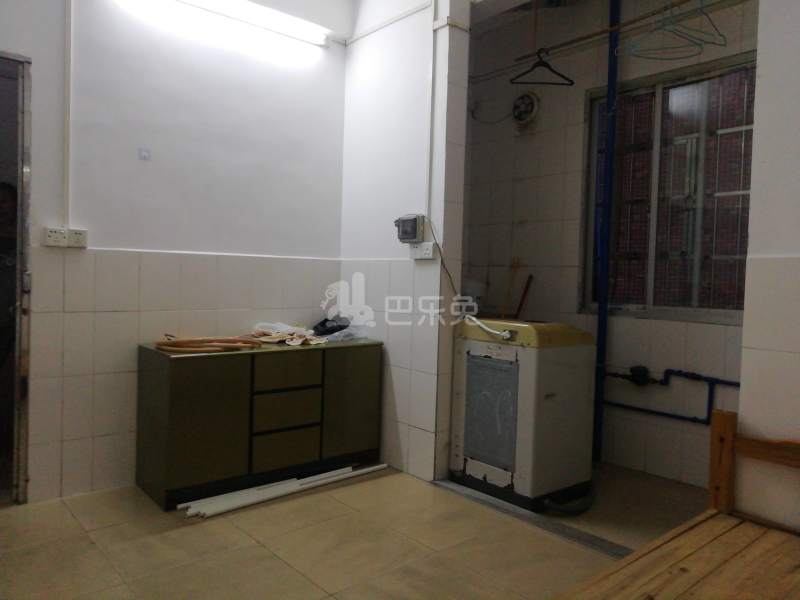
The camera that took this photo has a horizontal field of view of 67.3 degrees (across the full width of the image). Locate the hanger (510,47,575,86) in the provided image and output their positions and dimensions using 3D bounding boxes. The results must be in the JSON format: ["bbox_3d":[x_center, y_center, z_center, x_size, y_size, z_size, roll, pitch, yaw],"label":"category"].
[{"bbox_3d":[0.879,-1.442,3.720,0.390,0.232,0.025,2,2,0],"label":"hanger"}]

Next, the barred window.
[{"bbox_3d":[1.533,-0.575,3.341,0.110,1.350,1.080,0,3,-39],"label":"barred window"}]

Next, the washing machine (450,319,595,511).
[{"bbox_3d":[0.638,0.533,3.122,0.492,0.865,0.533,0,3,-40],"label":"washing machine"}]

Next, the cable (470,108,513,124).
[{"bbox_3d":[0.648,-1.325,4.336,0.030,0.135,0.400,0,3,-39],"label":"cable"}]

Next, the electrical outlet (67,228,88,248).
[{"bbox_3d":[-1.498,-0.285,2.799,0.086,0.086,0.035,0,3,-39],"label":"electrical outlet"}]

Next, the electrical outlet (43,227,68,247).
[{"bbox_3d":[-1.567,-0.285,2.742,0.088,0.086,0.035,0,3,-39],"label":"electrical outlet"}]

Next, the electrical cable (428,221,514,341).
[{"bbox_3d":[0.346,-0.110,2.985,0.135,0.580,0.475,0,3,-40],"label":"electrical cable"}]

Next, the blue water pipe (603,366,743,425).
[{"bbox_3d":[1.466,0.512,3.289,0.080,0.250,0.750,0,3,-39],"label":"blue water pipe"}]

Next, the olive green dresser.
[{"bbox_3d":[-0.705,0.595,3.258,1.235,0.692,0.410,0,3,-39],"label":"olive green dresser"}]

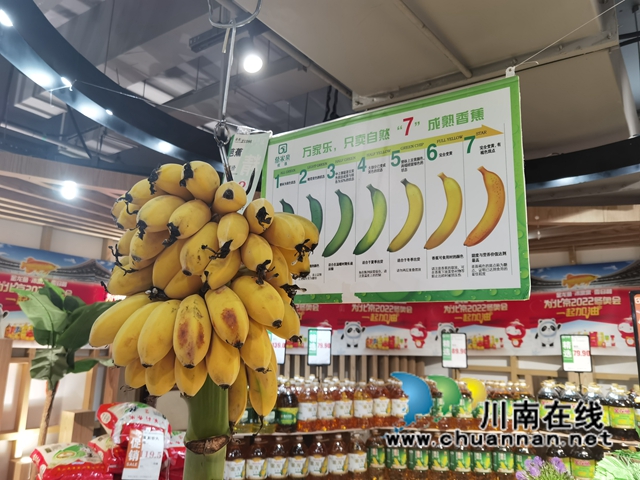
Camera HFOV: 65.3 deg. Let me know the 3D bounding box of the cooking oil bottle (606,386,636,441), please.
[{"bbox_3d":[1.866,1.062,3.090,0.155,0.332,0.155,-6,-14,31],"label":"cooking oil bottle"}]

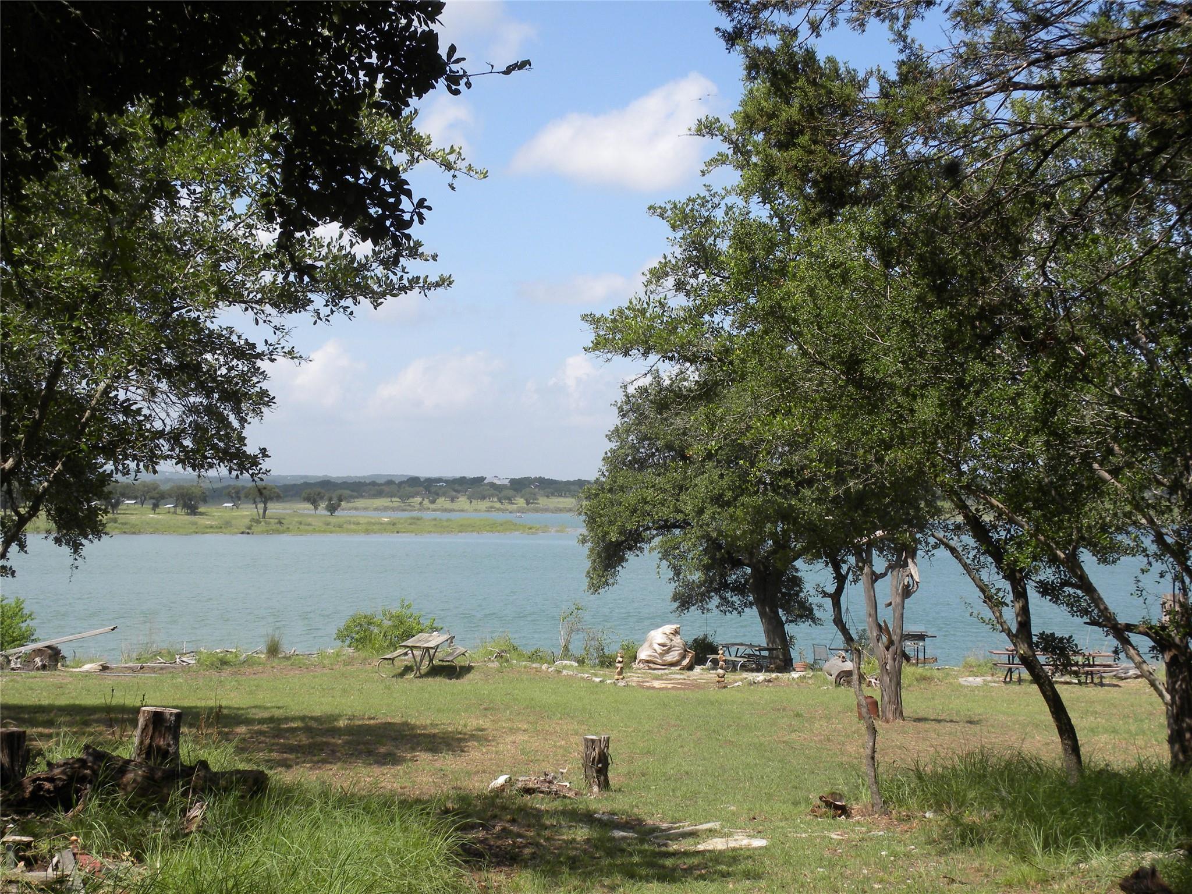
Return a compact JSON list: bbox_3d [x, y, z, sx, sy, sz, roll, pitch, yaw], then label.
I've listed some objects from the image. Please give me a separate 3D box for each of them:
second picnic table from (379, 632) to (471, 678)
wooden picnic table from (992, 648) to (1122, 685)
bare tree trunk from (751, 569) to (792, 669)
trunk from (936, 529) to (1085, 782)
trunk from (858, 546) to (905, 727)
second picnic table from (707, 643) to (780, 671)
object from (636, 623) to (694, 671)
[{"bbox_3d":[-3.650,4.500,38.500,1.650,0.740,2.300,0,-1,5],"label":"second picnic table"},{"bbox_3d":[9.620,4.610,37.700,2.450,0.750,1.500,0,-1,5],"label":"wooden picnic table"},{"bbox_3d":[4.570,4.500,46.600,1.030,2.620,0.800,0,-1,0],"label":"bare tree trunk"},{"bbox_3d":[4.150,2.070,18.000,1.450,2.650,0.600,0,-1,0],"label":"trunk"},{"bbox_3d":[4.310,2.800,27.000,0.710,2.680,0.500,0,-1,0],"label":"trunk"},{"bbox_3d":[3.920,5.400,45.800,1.600,0.730,2.300,1,-1,-22],"label":"second picnic table"},{"bbox_3d":[1.680,4.920,44.000,1.420,1.100,1.250,0,-1,0],"label":"object"}]

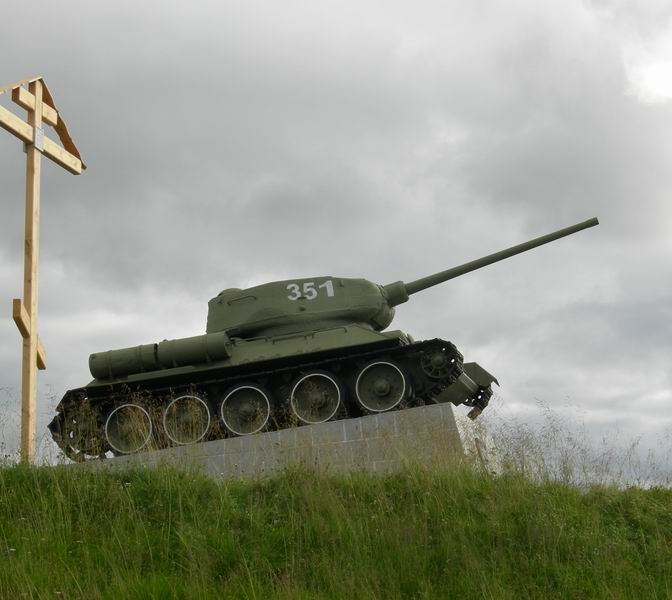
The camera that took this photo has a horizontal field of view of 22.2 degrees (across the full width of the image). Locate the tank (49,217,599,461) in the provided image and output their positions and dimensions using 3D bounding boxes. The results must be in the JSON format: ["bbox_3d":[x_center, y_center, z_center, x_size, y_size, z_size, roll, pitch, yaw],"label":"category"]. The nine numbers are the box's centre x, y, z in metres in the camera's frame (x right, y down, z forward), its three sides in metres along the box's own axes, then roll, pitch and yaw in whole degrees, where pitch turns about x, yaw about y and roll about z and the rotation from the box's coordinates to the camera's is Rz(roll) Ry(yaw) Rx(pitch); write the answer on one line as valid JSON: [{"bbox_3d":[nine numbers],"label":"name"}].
[{"bbox_3d":[0.034,0.807,25.187,8.120,2.750,3.000,-10,-16,12],"label":"tank"}]

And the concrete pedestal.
[{"bbox_3d":[-0.622,2.511,24.936,5.625,1.165,2.800,-5,-15,14],"label":"concrete pedestal"}]

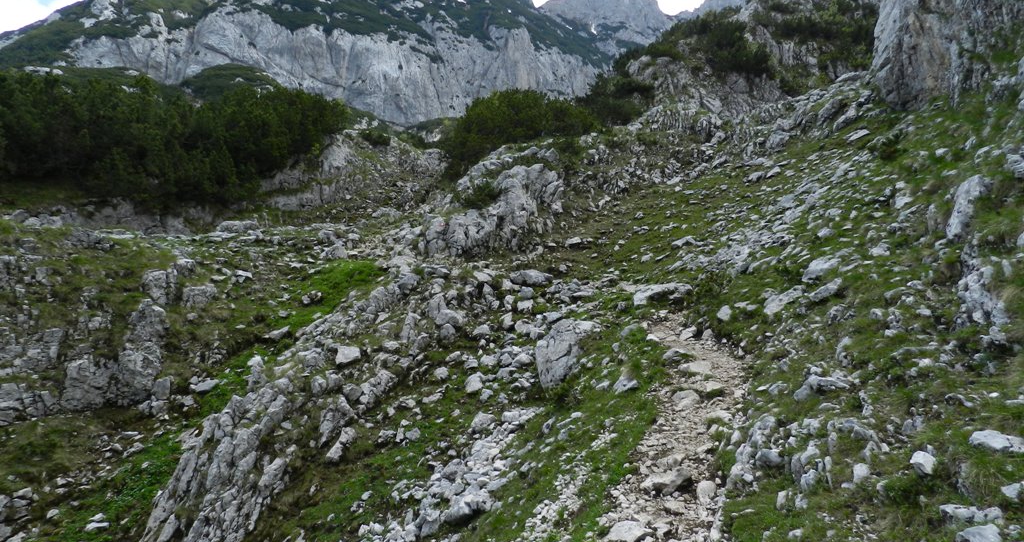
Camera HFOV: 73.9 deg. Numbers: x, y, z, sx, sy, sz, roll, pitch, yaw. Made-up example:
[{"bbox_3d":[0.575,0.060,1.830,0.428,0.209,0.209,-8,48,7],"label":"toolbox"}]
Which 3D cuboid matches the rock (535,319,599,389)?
[{"bbox_3d":[0.596,0.877,7.300,0.676,0.710,0.575,0,0,10],"label":"rock"}]

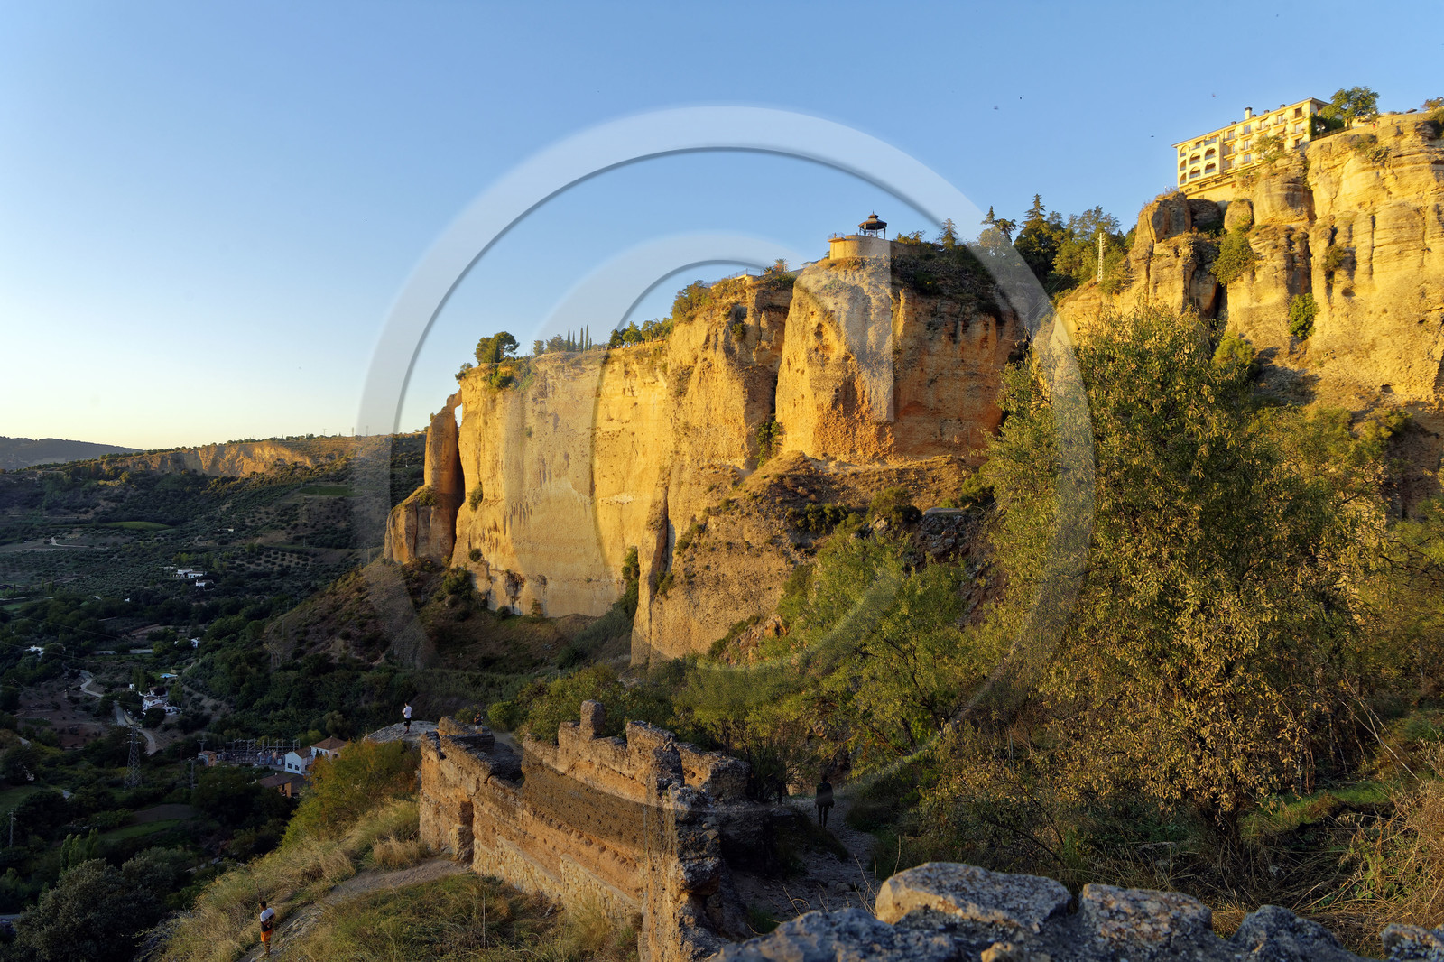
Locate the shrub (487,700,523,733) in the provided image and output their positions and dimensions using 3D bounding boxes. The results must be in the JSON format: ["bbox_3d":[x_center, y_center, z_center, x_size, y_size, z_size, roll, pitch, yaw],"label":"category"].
[{"bbox_3d":[-14.631,15.841,65.000,2.200,2.000,2.100,0,-1,0],"label":"shrub"}]

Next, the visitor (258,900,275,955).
[{"bbox_3d":[-13.860,13.629,29.300,0.360,1.710,0.500,0,-1,31],"label":"visitor"}]

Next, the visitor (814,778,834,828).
[{"bbox_3d":[3.380,10.650,31.900,0.560,1.680,0.360,0,-2,-7],"label":"visitor"}]

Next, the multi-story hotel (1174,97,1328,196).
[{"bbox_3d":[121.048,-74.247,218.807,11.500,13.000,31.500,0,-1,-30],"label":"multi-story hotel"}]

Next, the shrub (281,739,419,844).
[{"bbox_3d":[-16.803,14.067,43.500,5.300,4.000,4.300,0,-1,0],"label":"shrub"}]

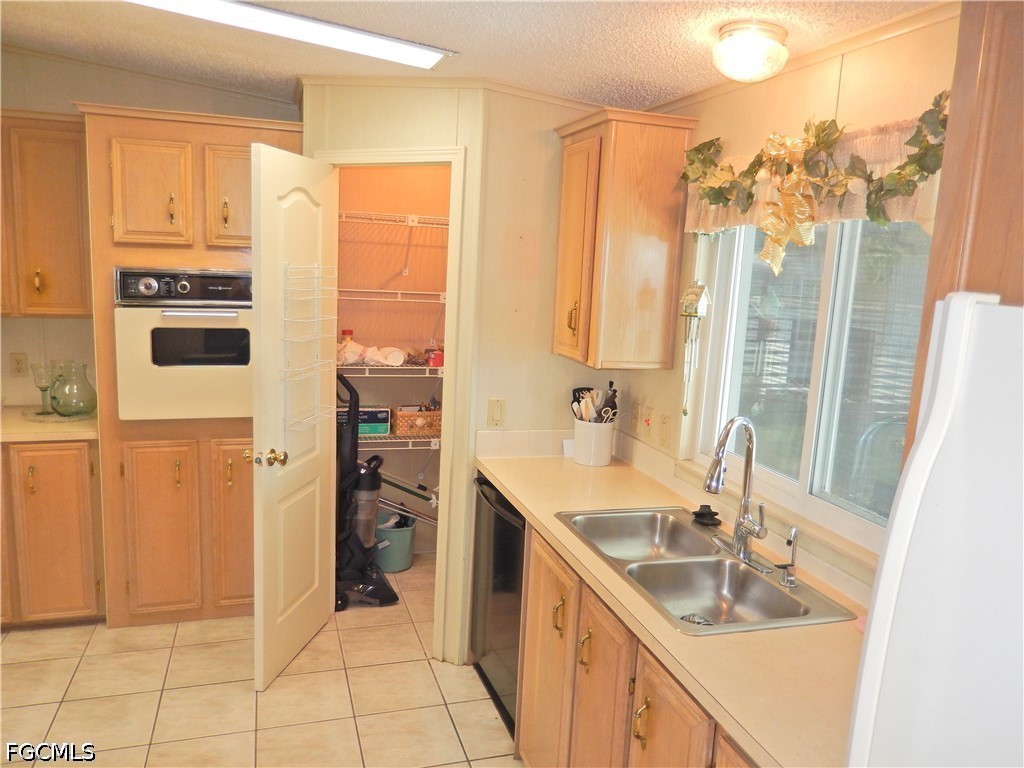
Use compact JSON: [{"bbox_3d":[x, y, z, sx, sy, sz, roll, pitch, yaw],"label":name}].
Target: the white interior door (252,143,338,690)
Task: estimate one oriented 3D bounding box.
[{"bbox_3d":[-0.869,0.132,2.995,0.045,2.030,0.610,4,9,10],"label":"white interior door"}]

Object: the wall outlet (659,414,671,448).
[{"bbox_3d":[0.562,0.176,2.700,0.010,0.116,0.071,0,9,-18],"label":"wall outlet"}]

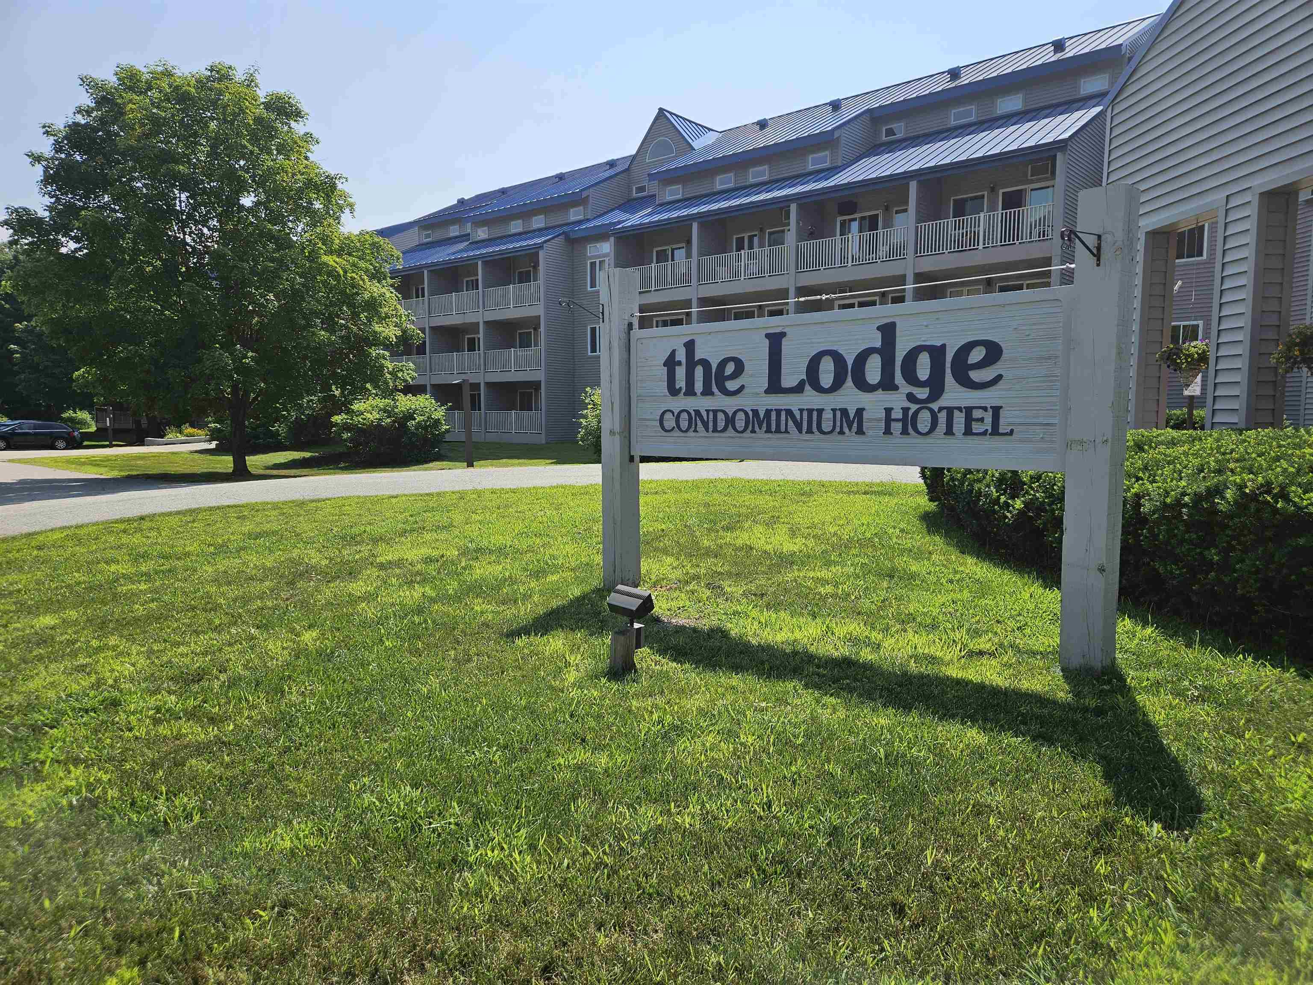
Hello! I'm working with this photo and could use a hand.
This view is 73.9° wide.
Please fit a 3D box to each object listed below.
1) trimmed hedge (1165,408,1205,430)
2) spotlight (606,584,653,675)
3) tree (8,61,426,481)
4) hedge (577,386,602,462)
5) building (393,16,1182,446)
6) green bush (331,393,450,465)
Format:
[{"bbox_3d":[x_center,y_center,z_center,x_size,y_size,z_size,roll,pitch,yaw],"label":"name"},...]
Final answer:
[{"bbox_3d":[13.910,-1.548,22.955,1.800,1.351,1.200,4,7,41],"label":"trimmed hedge"},{"bbox_3d":[-0.164,0.822,5.336,0.235,0.540,0.180,5,7,44],"label":"spotlight"},{"bbox_3d":[-12.546,-6.262,24.849,9.900,11.400,9.600,-3,6,-26],"label":"tree"},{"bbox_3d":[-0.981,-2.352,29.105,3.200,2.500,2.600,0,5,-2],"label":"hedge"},{"bbox_3d":[2.651,-10.389,43.113,38.888,15.580,18.870,4,7,41],"label":"building"},{"bbox_3d":[-8.238,-1.968,27.000,3.500,2.150,3.100,-1,5,-17],"label":"green bush"}]

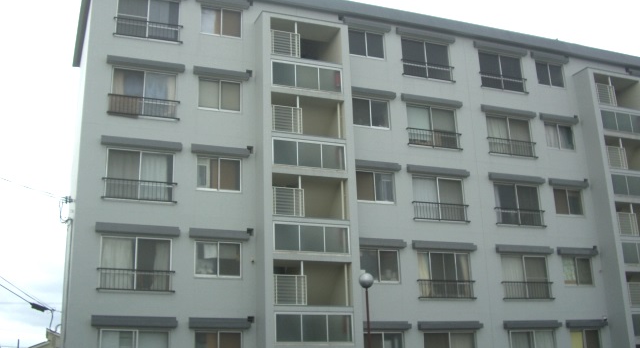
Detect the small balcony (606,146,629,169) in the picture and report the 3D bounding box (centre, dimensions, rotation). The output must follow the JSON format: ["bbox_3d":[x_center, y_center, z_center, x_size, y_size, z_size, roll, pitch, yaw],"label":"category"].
[{"bbox_3d":[11.432,-0.596,27.177,0.938,0.902,0.200,5,-18,-21],"label":"small balcony"}]

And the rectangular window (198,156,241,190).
[{"bbox_3d":[-3.156,0.025,22.158,1.416,1.054,0.150,5,-17,-22],"label":"rectangular window"}]

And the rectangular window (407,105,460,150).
[{"bbox_3d":[4.059,-1.649,25.086,2.050,1.563,0.150,5,-18,-21],"label":"rectangular window"}]

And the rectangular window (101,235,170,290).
[{"bbox_3d":[-5.309,2.637,20.412,2.070,1.590,0.180,5,-17,-22],"label":"rectangular window"}]

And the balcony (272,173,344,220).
[{"bbox_3d":[-0.422,0.841,22.217,2.531,1.370,0.900,5,-18,-21],"label":"balcony"}]

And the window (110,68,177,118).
[{"bbox_3d":[-5.365,-2.442,21.507,2.010,1.563,0.150,5,-18,-21],"label":"window"}]

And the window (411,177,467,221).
[{"bbox_3d":[4.165,0.882,24.551,2.019,1.558,0.100,5,-18,-21],"label":"window"}]

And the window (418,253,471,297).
[{"bbox_3d":[4.359,3.535,24.260,2.089,1.579,0.200,5,-18,-21],"label":"window"}]

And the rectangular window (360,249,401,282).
[{"bbox_3d":[1.975,2.975,22.987,1.370,1.031,0.100,5,-18,-21],"label":"rectangular window"}]

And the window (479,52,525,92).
[{"bbox_3d":[7.118,-3.924,27.286,1.995,1.558,0.100,5,-18,-21],"label":"window"}]

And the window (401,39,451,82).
[{"bbox_3d":[4.056,-4.304,26.554,2.089,1.579,0.200,5,-18,-21],"label":"window"}]

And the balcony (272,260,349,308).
[{"bbox_3d":[-0.402,3.500,21.899,2.547,1.375,1.200,5,-18,-21],"label":"balcony"}]

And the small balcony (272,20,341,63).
[{"bbox_3d":[-0.652,-4.294,24.202,2.547,1.396,1.200,5,-18,-21],"label":"small balcony"}]

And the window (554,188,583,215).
[{"bbox_3d":[9.646,1.101,27.185,1.386,1.049,0.150,5,-18,-21],"label":"window"}]

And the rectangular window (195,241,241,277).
[{"bbox_3d":[-3.024,2.549,21.053,1.382,1.031,0.100,5,-18,-21],"label":"rectangular window"}]

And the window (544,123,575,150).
[{"bbox_3d":[9.280,-1.442,27.197,1.330,1.038,0.150,5,-18,-21],"label":"window"}]

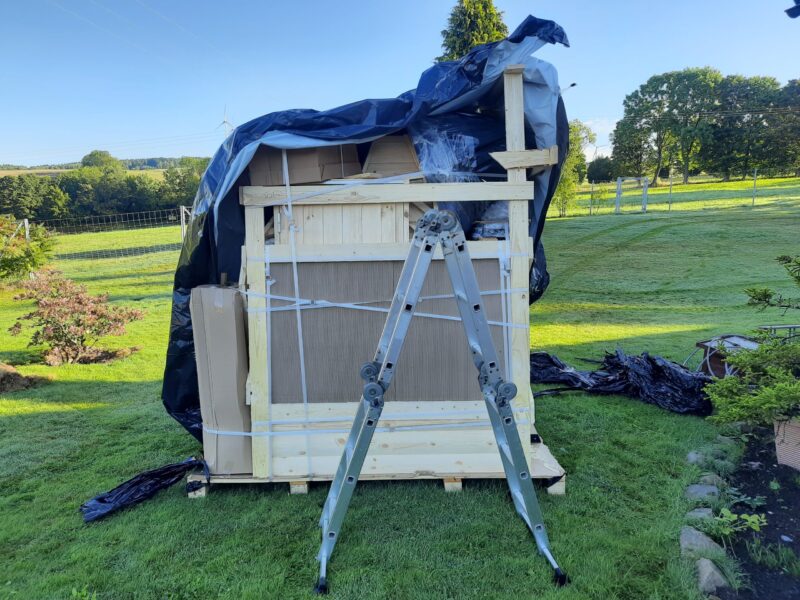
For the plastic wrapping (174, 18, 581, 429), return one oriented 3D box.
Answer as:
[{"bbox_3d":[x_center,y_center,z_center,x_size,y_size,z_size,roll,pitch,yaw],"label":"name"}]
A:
[{"bbox_3d":[-0.235,-0.420,3.880,2.550,2.600,1.350,-1,9,-1],"label":"plastic wrapping"}]

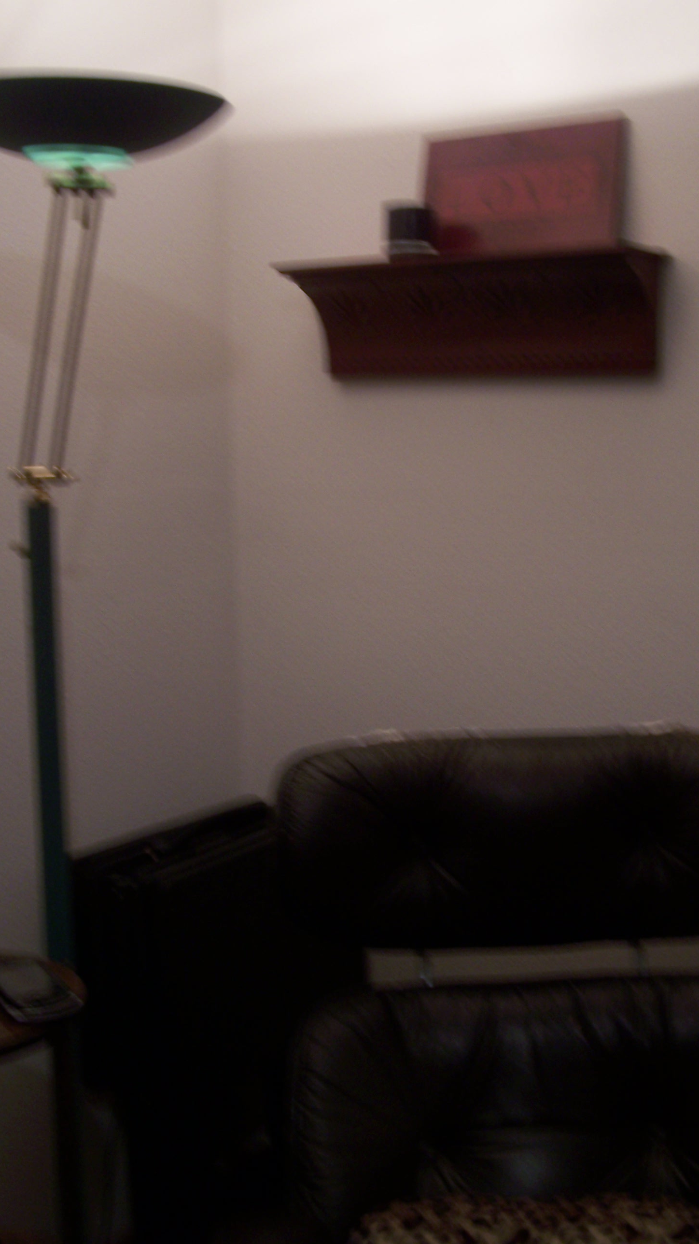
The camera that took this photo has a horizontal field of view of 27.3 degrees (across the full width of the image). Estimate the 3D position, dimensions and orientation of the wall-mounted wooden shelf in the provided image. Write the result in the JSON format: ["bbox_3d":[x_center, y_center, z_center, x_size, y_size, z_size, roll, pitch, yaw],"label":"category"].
[{"bbox_3d":[0.181,-0.487,2.320,0.620,0.185,0.156,6,11,32],"label":"wall-mounted wooden shelf"}]

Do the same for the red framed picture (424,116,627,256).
[{"bbox_3d":[0.269,-0.683,2.294,0.341,0.207,0.022,6,3,32],"label":"red framed picture"}]

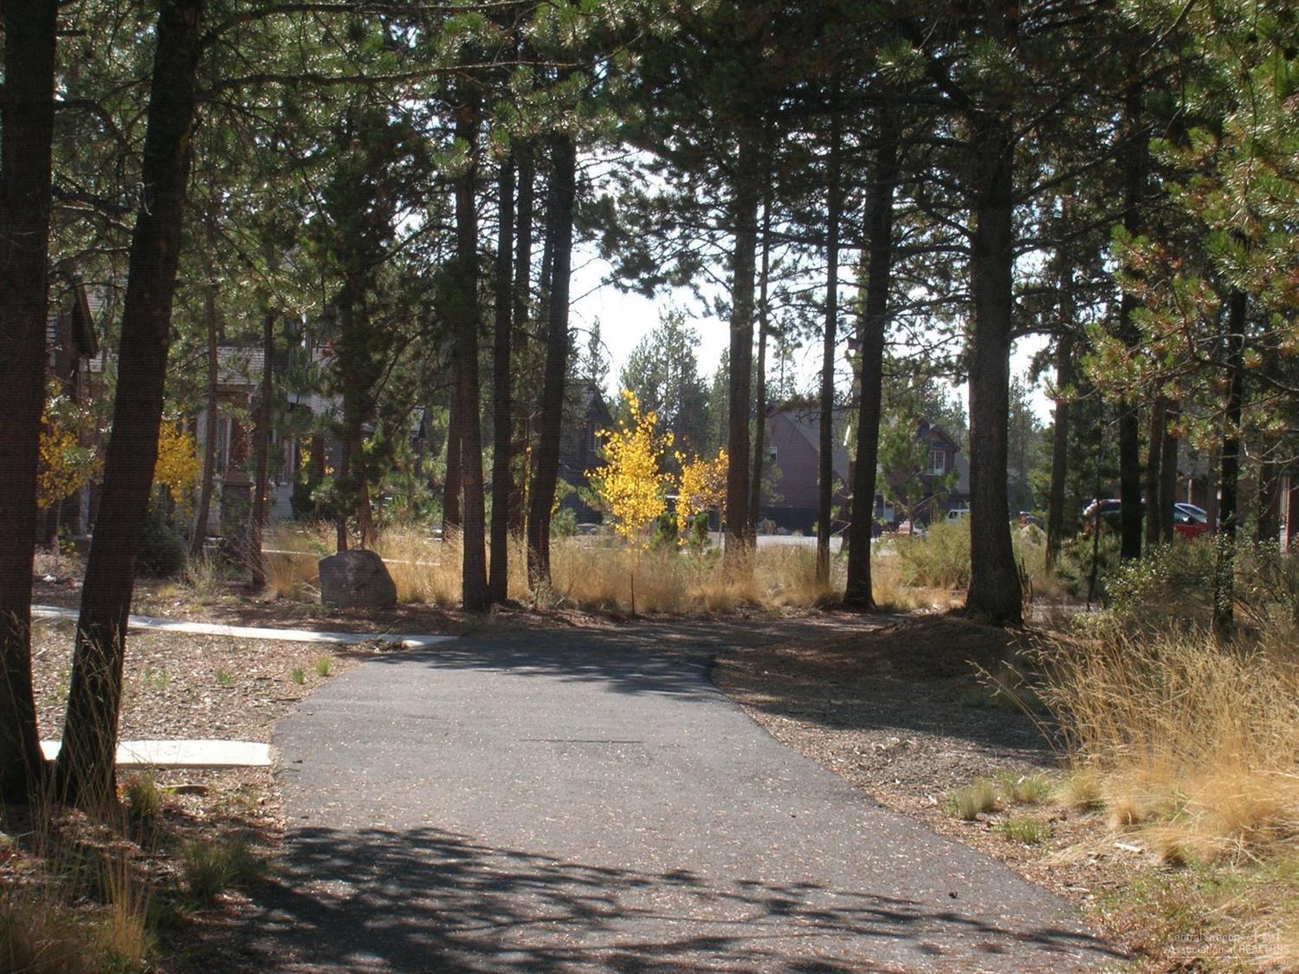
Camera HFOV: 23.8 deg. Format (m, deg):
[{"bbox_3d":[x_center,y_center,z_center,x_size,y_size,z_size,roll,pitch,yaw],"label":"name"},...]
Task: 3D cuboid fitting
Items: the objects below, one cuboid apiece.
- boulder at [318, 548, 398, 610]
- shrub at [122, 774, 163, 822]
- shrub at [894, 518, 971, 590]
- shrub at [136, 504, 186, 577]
[{"bbox_3d":[-3.272,1.036,34.500,0.890,0.680,0.700,0,0,0],"label":"boulder"},{"bbox_3d":[-2.345,1.429,14.200,0.200,0.220,0.200,0,0,0],"label":"shrub"},{"bbox_3d":[4.065,0.922,43.000,1.300,1.000,1.200,0,0,0],"label":"shrub"},{"bbox_3d":[-7.479,0.798,46.500,1.050,1.120,1.050,0,0,0],"label":"shrub"}]

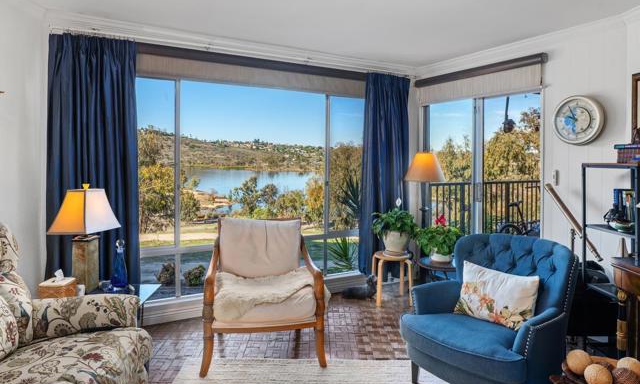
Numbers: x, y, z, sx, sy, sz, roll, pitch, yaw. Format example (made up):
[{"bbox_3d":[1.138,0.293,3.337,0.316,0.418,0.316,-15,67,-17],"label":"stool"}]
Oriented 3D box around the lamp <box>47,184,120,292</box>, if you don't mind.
[{"bbox_3d":[-1.482,0.271,2.715,0.290,0.650,0.290,1,3,13],"label":"lamp"}]

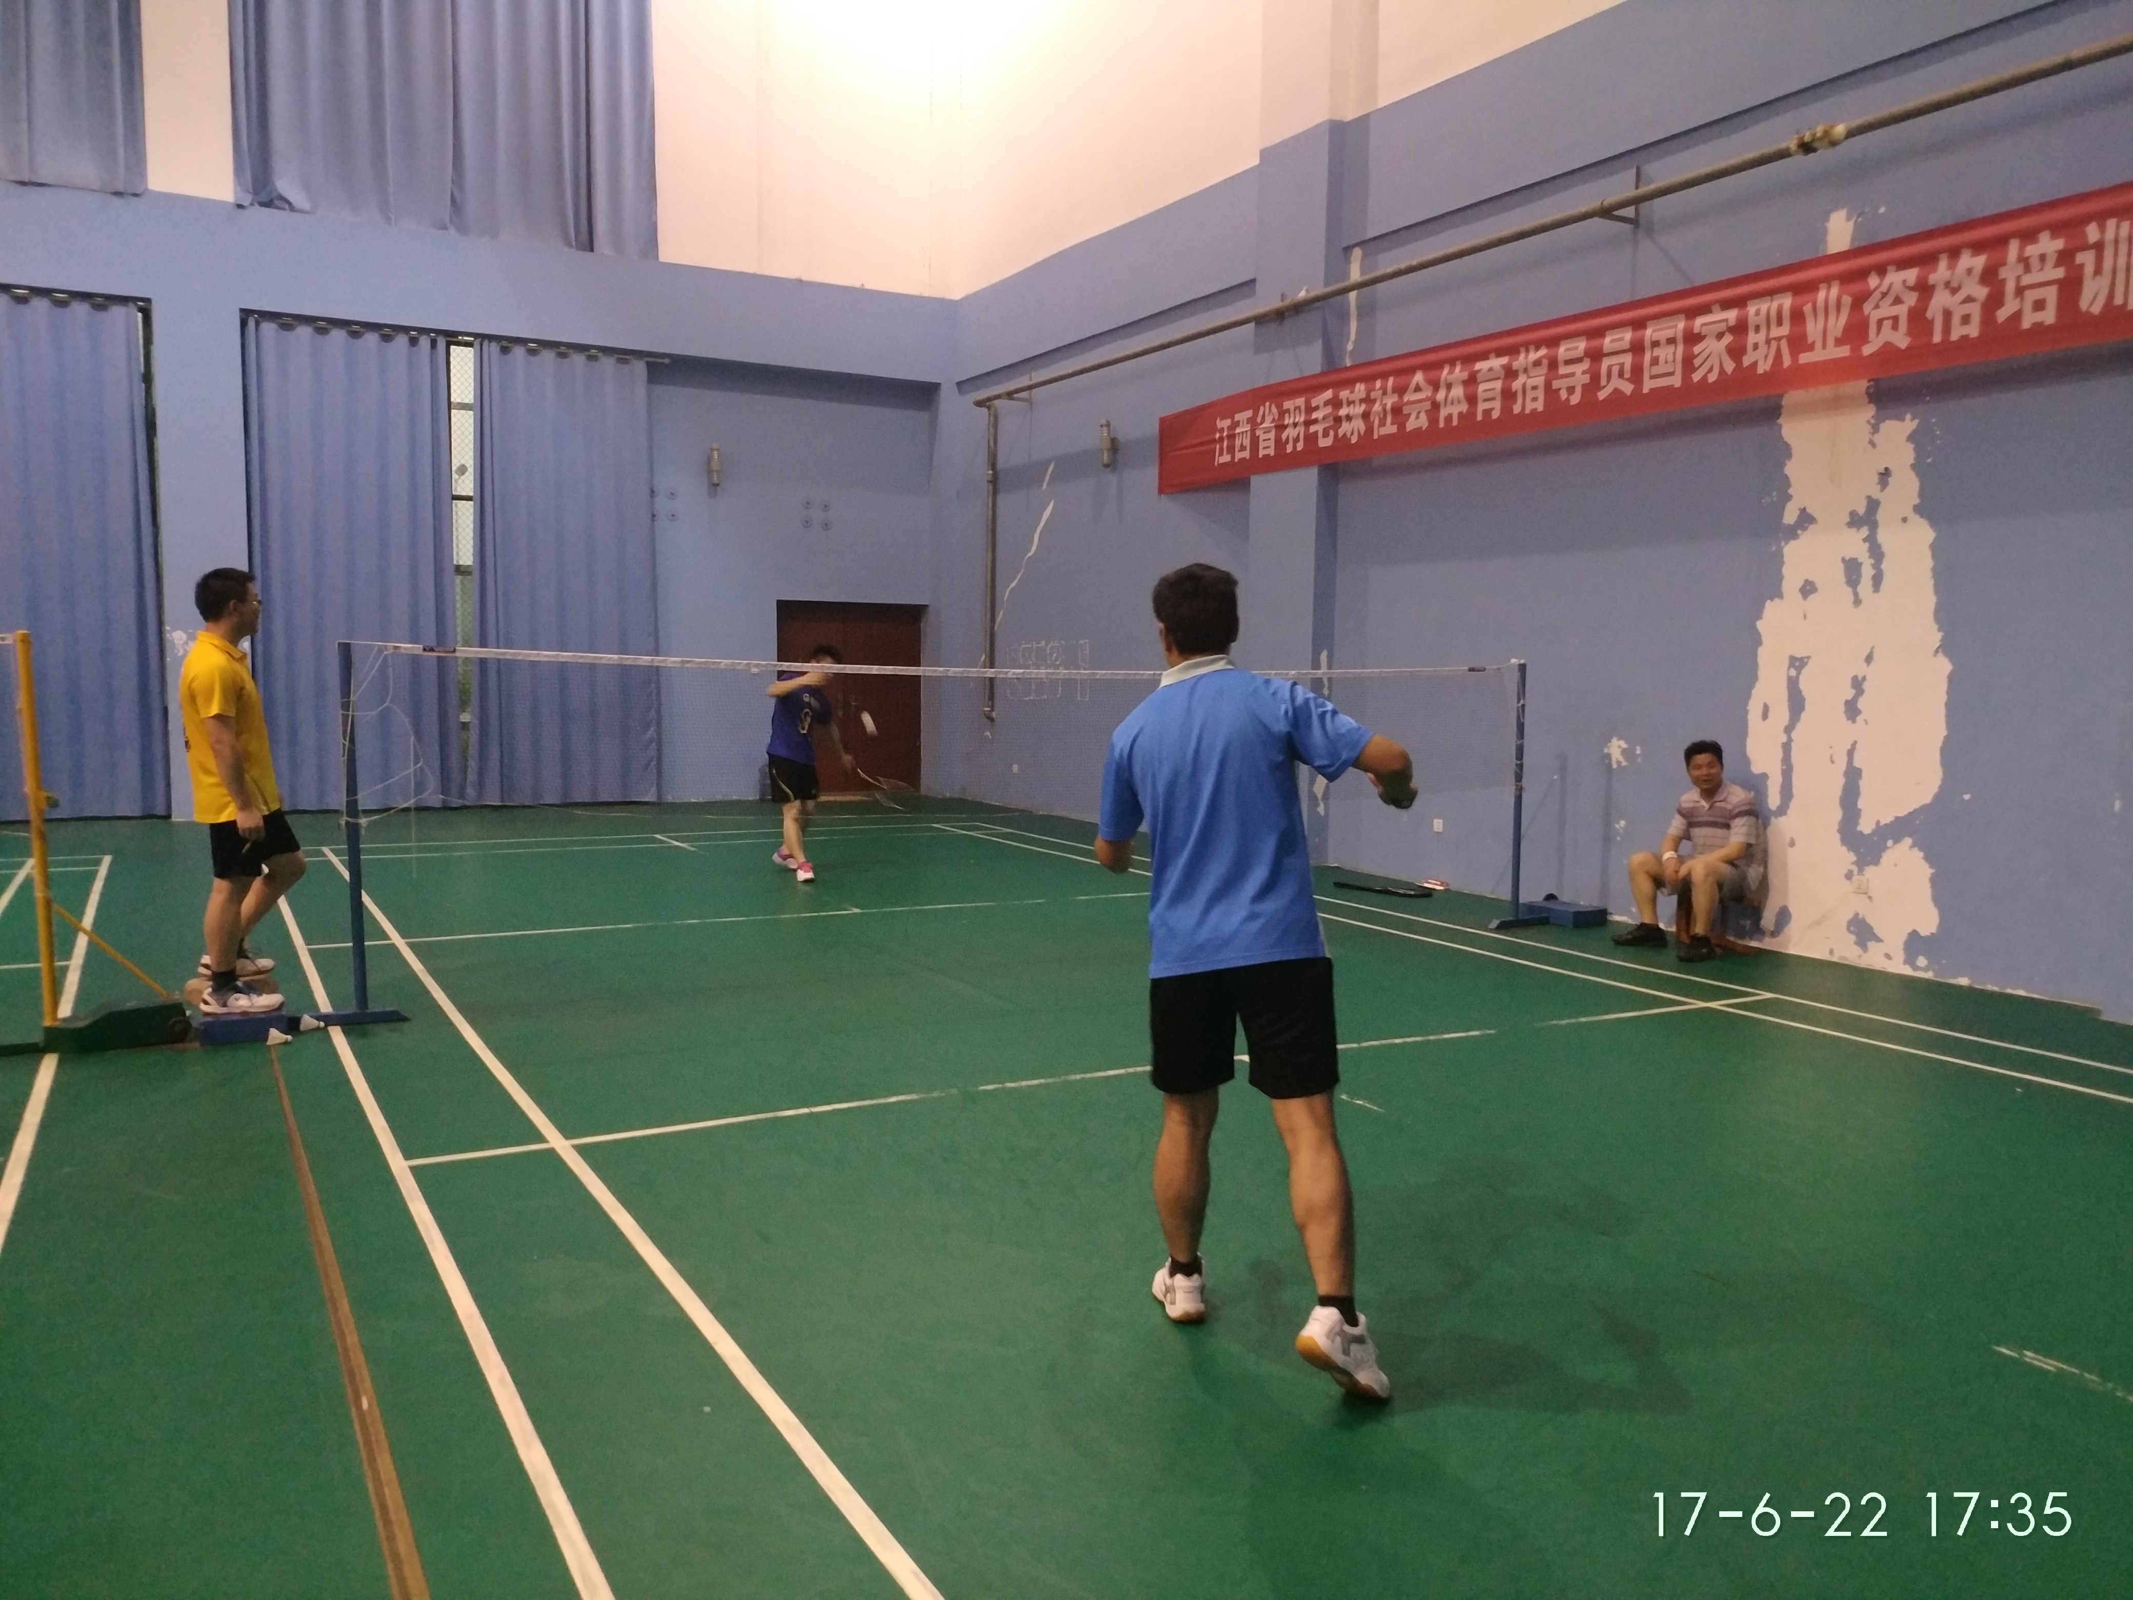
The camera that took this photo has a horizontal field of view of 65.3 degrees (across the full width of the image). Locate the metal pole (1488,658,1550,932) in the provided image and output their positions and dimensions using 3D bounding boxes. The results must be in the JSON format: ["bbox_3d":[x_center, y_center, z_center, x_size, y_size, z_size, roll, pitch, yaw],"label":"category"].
[{"bbox_3d":[2.662,-0.035,9.749,0.450,1.560,0.090,-2,5,-28],"label":"metal pole"}]

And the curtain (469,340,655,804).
[{"bbox_3d":[-4.915,-2.173,16.338,1.780,4.420,0.130,-2,5,-28],"label":"curtain"}]

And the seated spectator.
[{"bbox_3d":[3.474,0.245,9.063,0.670,1.140,0.560,-4,7,-43],"label":"seated spectator"}]

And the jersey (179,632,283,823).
[{"bbox_3d":[-3.276,-0.281,6.509,0.320,0.720,0.480,-3,6,-36],"label":"jersey"}]

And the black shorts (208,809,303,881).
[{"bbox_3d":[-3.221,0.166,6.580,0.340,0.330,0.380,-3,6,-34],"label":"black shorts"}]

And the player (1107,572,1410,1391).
[{"bbox_3d":[0.379,0.362,3.668,0.670,1.730,0.650,0,5,-6],"label":"player"}]

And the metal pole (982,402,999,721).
[{"bbox_3d":[-0.783,-2.448,17.303,0.110,3.270,0.110,-2,5,-28],"label":"metal pole"}]

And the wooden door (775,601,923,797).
[{"bbox_3d":[-2.363,-1.061,18.034,1.720,2.070,0.100,-2,5,-28],"label":"wooden door"}]

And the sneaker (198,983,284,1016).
[{"bbox_3d":[-3.216,0.775,6.502,0.290,0.115,0.105,-1,5,-16],"label":"sneaker"}]

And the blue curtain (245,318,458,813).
[{"bbox_3d":[-6.595,-2.100,15.431,1.760,4.430,0.130,-2,5,-28],"label":"blue curtain"}]

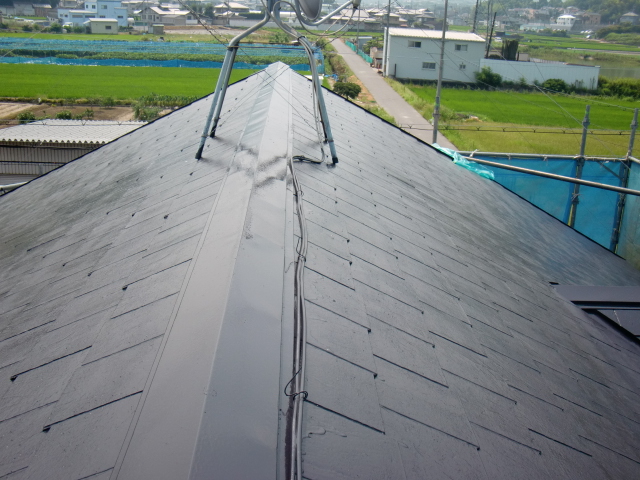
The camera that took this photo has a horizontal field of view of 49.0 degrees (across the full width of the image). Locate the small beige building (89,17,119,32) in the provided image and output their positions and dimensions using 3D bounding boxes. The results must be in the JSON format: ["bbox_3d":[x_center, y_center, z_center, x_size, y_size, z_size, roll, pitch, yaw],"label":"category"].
[{"bbox_3d":[-53.051,-52.461,172.562,7.000,3.600,5.200,-3,19,-16],"label":"small beige building"}]

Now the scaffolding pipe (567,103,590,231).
[{"bbox_3d":[2.850,-0.795,7.701,0.060,1.420,0.060,9,20,19],"label":"scaffolding pipe"}]

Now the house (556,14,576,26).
[{"bbox_3d":[147.648,-131.595,420.842,8.800,6.700,7.500,19,25,40],"label":"house"}]

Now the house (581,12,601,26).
[{"bbox_3d":[163.760,-133.732,425.351,8.000,7.800,8.800,-16,26,-43],"label":"house"}]

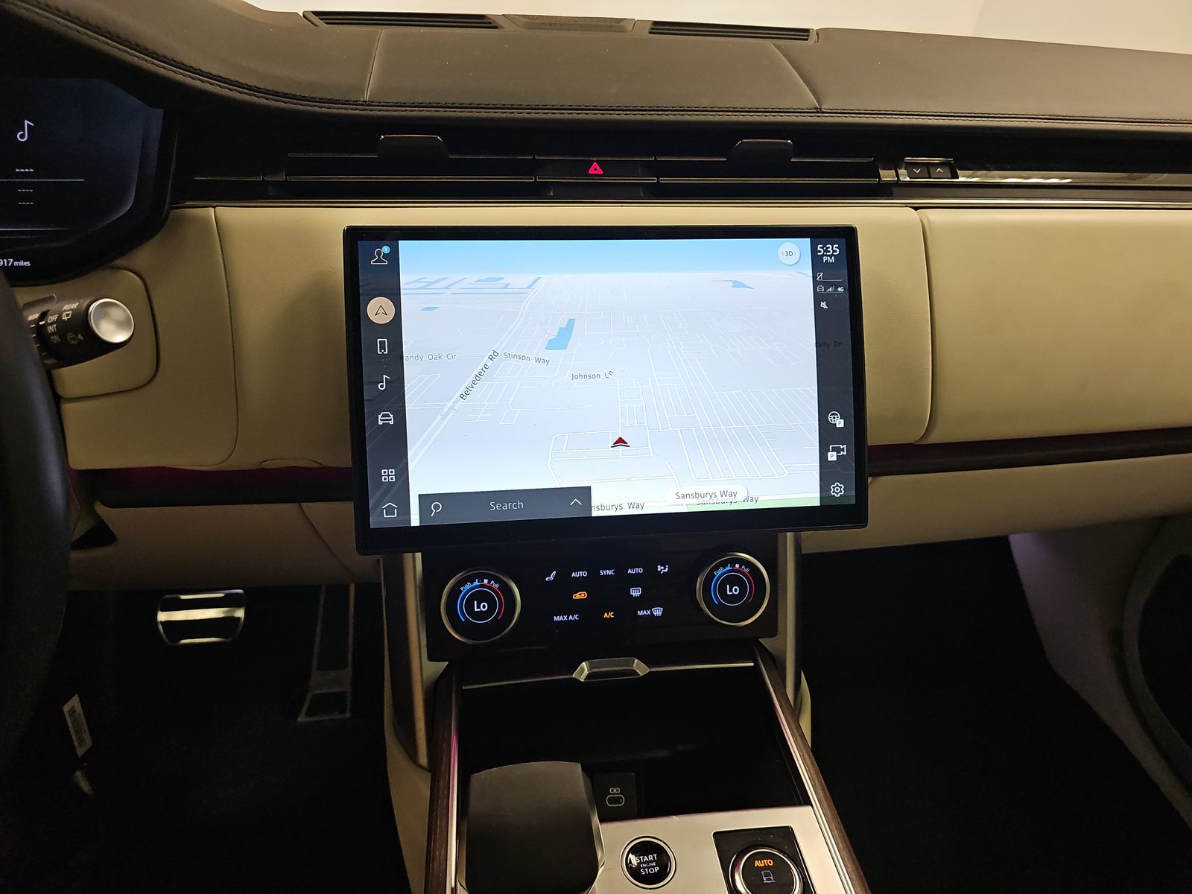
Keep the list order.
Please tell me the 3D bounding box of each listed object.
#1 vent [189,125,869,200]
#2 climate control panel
[{"bbox_3d":[-0.031,-0.186,0.525,0.452,0.047,0.046,-2,10,-7],"label":"vent"},{"bbox_3d":[0.008,0.099,0.545,0.243,0.078,0.036,-2,8,-7],"label":"climate control panel"}]

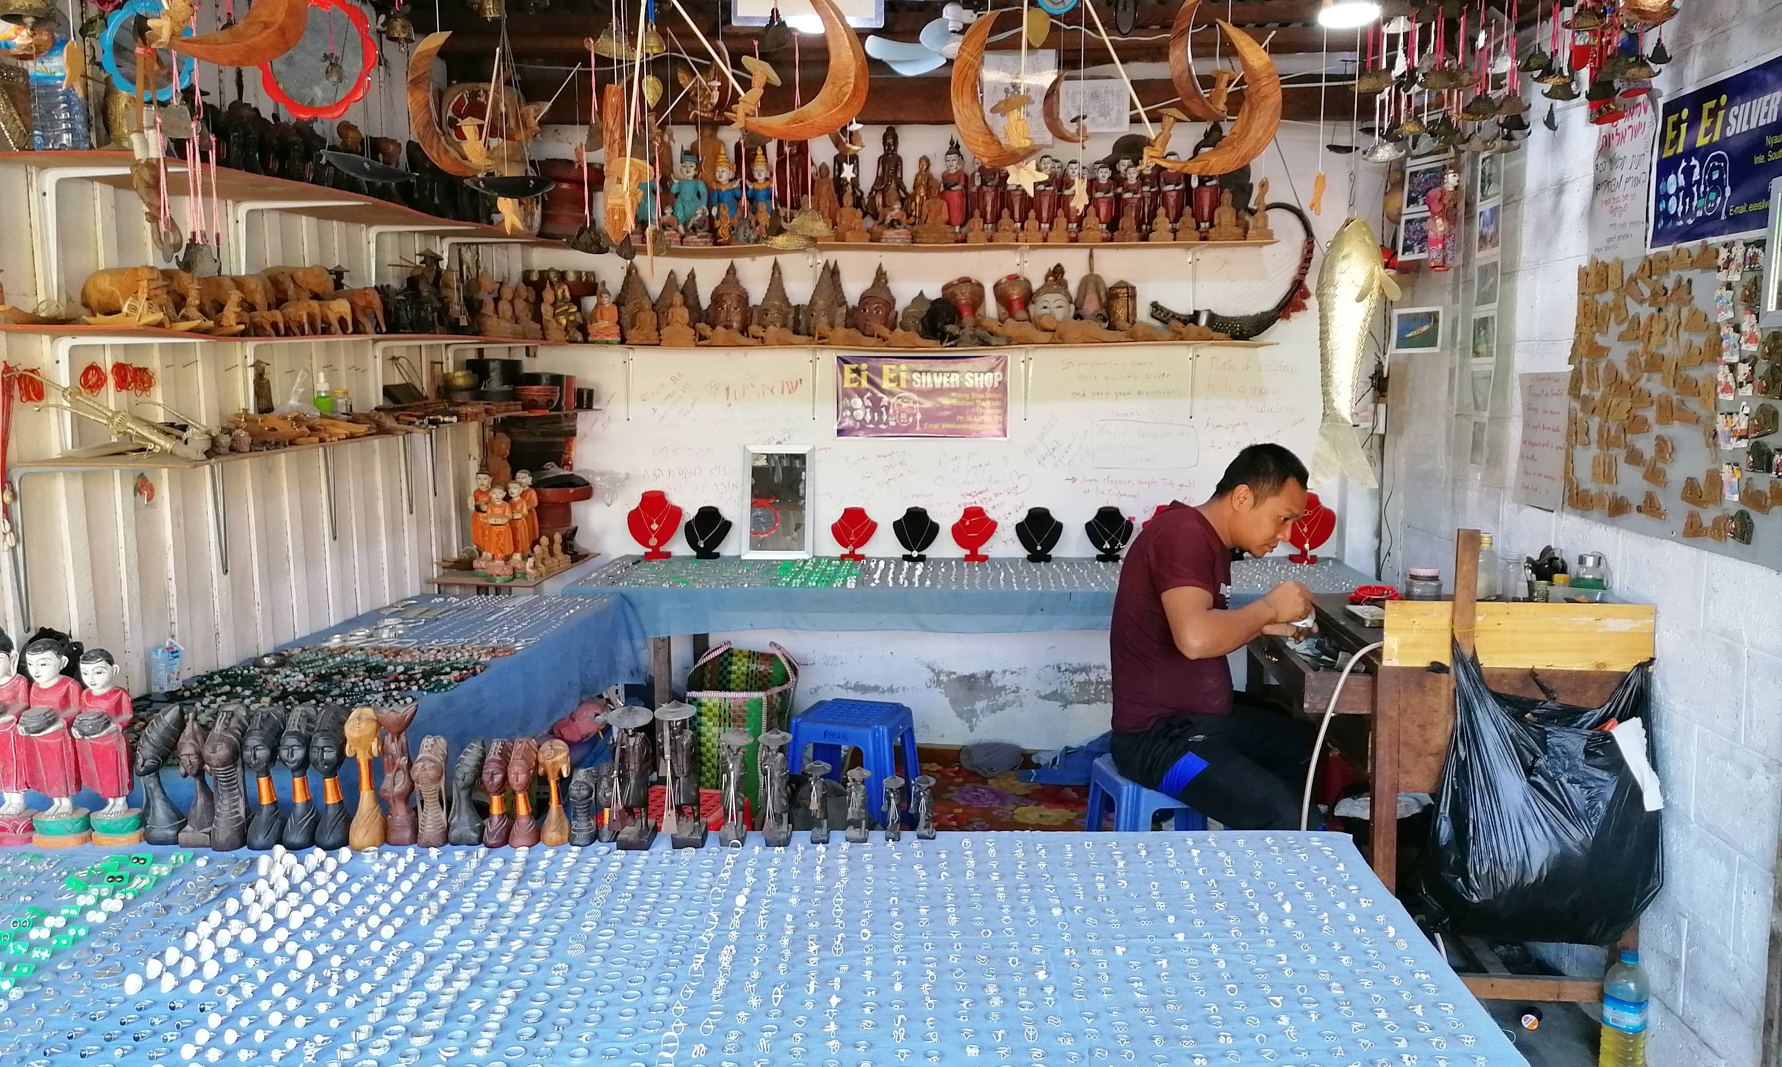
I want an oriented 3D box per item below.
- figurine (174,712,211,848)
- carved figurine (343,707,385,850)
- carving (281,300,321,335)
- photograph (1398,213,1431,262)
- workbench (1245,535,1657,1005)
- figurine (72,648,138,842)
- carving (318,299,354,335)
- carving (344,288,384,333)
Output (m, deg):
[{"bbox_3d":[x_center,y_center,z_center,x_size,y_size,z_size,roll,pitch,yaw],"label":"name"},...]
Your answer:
[{"bbox_3d":[-1.041,0.364,2.071,0.053,0.196,0.058,0,7,-1],"label":"figurine"},{"bbox_3d":[-0.819,0.377,2.163,0.058,0.217,0.060,-1,8,-8],"label":"carved figurine"},{"bbox_3d":[-1.343,-0.491,3.162,0.090,0.080,0.042,3,9,19],"label":"carving"},{"bbox_3d":[1.590,-0.885,4.161,0.010,0.140,0.195,-4,8,-28],"label":"photograph"},{"bbox_3d":[1.200,0.492,3.140,0.646,1.093,0.731,0,7,4],"label":"workbench"},{"bbox_3d":[-1.249,0.329,2.200,0.086,0.301,0.090,0,8,3],"label":"figurine"},{"bbox_3d":[-1.330,-0.517,3.320,0.100,0.087,0.045,3,9,19],"label":"carving"},{"bbox_3d":[-1.399,-0.580,3.623,0.073,0.122,0.159,6,9,41],"label":"carving"}]

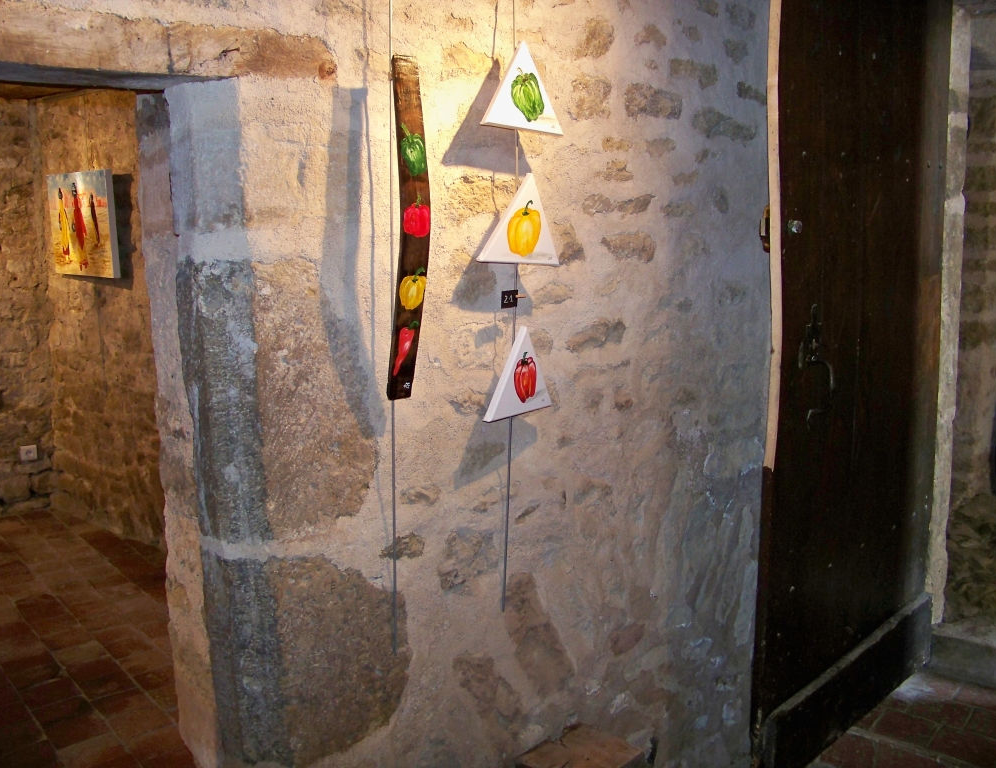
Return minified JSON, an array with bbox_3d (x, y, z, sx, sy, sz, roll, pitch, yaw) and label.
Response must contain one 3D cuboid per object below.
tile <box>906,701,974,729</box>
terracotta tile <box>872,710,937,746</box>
[{"bbox_3d":[1.399,1.045,3.092,0.172,0.020,0.158,6,9,37],"label":"tile"},{"bbox_3d":[1.243,1.060,2.978,0.162,0.020,0.158,6,9,37],"label":"terracotta tile"}]

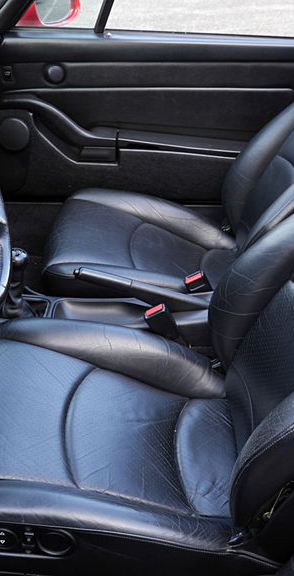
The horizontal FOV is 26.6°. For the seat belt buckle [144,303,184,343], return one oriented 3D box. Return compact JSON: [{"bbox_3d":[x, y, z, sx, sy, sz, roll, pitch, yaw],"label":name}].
[{"bbox_3d":[0.041,0.076,1.375,0.047,0.075,0.025,-31,26,19],"label":"seat belt buckle"}]

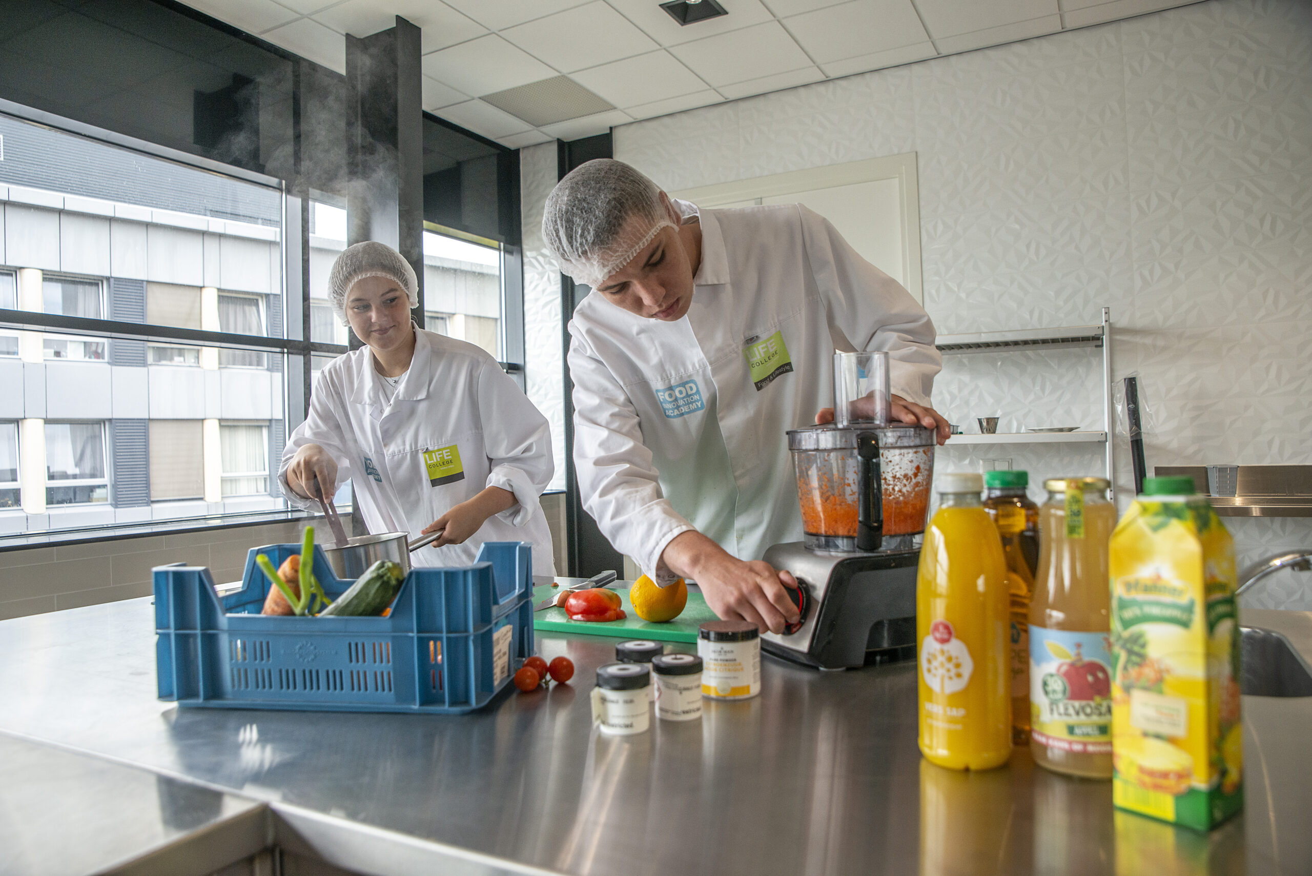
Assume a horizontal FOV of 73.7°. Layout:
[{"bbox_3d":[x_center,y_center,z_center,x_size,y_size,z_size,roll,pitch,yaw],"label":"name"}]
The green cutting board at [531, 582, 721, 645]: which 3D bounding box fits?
[{"bbox_3d":[-0.051,0.304,1.540,0.540,0.016,0.331,-1,-1,26],"label":"green cutting board"}]

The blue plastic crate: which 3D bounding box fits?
[{"bbox_3d":[-0.380,0.232,1.150,0.390,0.168,0.288,-1,0,5],"label":"blue plastic crate"}]

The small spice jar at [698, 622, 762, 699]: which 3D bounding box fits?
[{"bbox_3d":[0.089,0.267,1.060,0.074,0.077,0.074,-1,0,7],"label":"small spice jar"}]

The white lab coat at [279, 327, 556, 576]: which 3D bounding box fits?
[{"bbox_3d":[-0.575,0.235,2.090,0.570,0.980,0.390,-1,0,22],"label":"white lab coat"}]

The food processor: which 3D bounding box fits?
[{"bbox_3d":[0.268,0.084,1.258,0.290,0.416,0.210,-1,0,-31],"label":"food processor"}]

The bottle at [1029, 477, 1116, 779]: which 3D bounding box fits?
[{"bbox_3d":[0.391,0.168,0.806,0.086,0.260,0.086,-1,-1,25],"label":"bottle"}]

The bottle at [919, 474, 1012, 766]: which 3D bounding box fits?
[{"bbox_3d":[0.284,0.163,0.812,0.084,0.259,0.084,-1,0,44],"label":"bottle"}]

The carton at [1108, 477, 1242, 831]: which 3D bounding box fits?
[{"bbox_3d":[0.415,0.164,0.701,0.068,0.263,0.068,-1,-1,-38],"label":"carton"}]

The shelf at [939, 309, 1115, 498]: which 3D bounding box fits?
[{"bbox_3d":[1.631,-0.131,4.185,0.990,0.850,0.580,-1,0,29],"label":"shelf"}]

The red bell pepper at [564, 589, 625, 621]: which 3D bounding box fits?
[{"bbox_3d":[-0.098,0.258,1.382,0.094,0.043,0.074,-1,0,-3],"label":"red bell pepper"}]

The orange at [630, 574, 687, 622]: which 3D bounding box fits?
[{"bbox_3d":[0.003,0.236,1.324,0.084,0.083,0.084,-1,0,0],"label":"orange"}]

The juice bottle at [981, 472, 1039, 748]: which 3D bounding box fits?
[{"bbox_3d":[0.359,0.167,0.887,0.078,0.265,0.078,-1,0,22],"label":"juice bottle"}]

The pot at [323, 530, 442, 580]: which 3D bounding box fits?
[{"bbox_3d":[-0.531,0.251,1.774,0.290,0.100,0.178,-10,-1,6],"label":"pot"}]

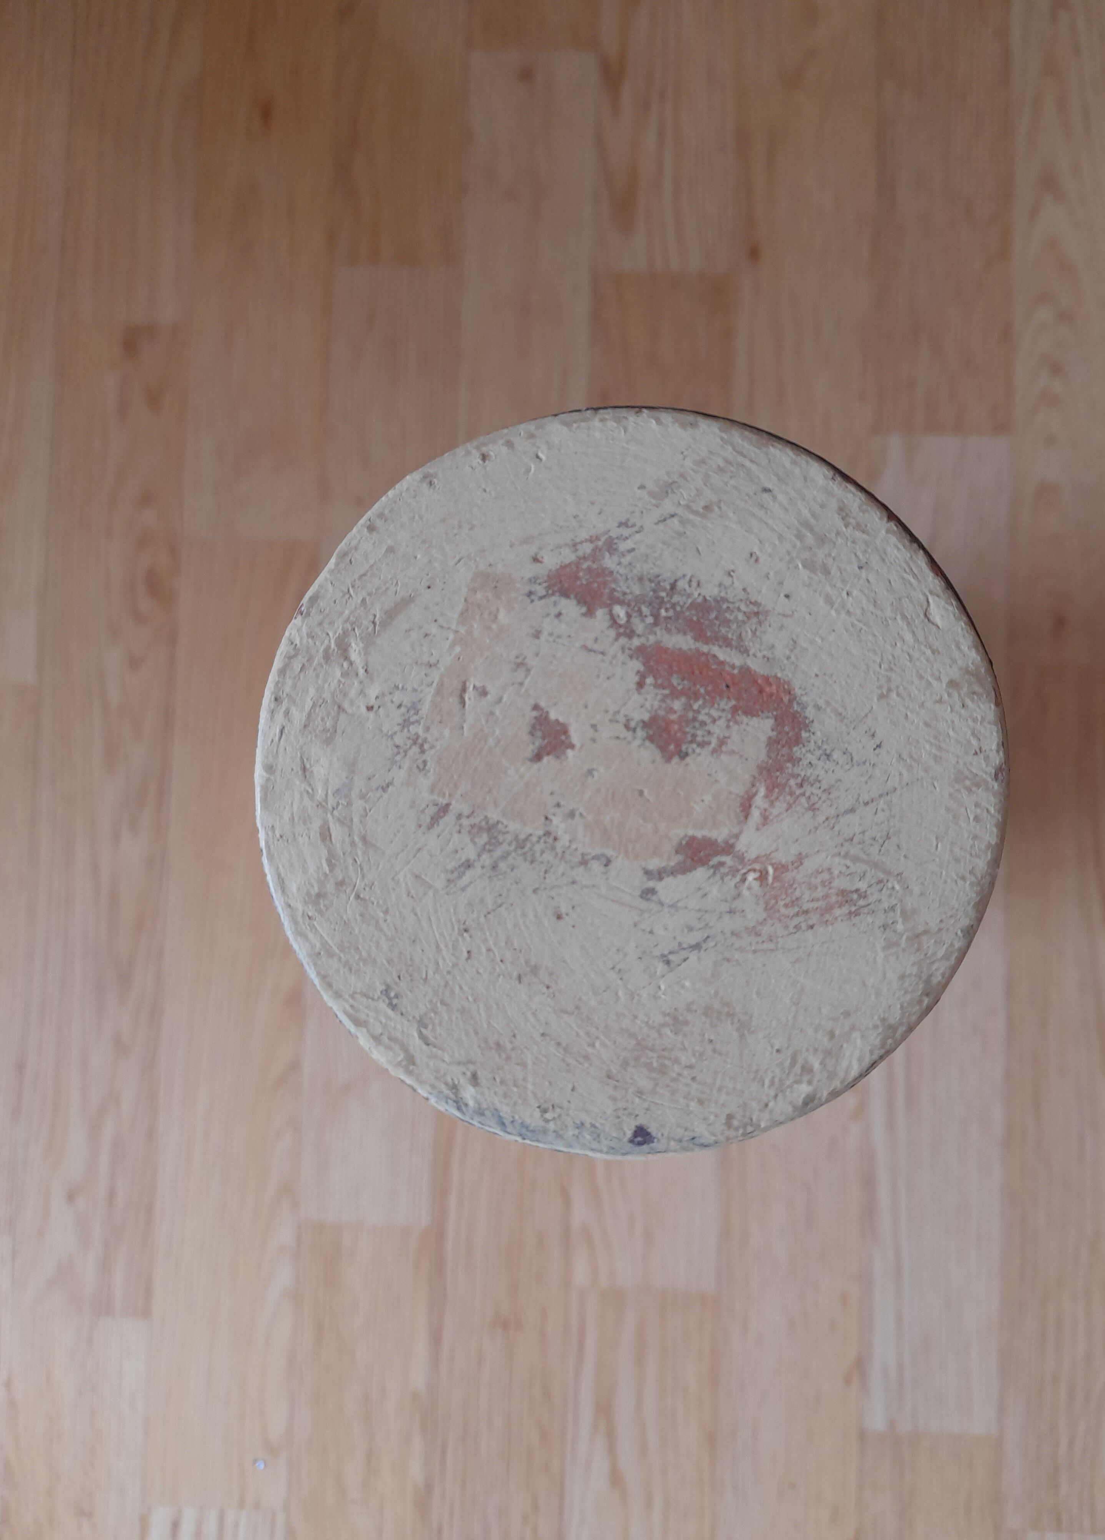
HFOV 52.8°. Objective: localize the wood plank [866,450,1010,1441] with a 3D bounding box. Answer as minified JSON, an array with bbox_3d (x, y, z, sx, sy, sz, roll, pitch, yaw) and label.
[{"bbox_3d":[0.180,0.073,0.528,0.064,0.010,0.468,2,88,2],"label":"wood plank"}]

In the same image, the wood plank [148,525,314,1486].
[{"bbox_3d":[-0.153,0.118,0.535,0.070,0.010,0.458,2,88,2],"label":"wood plank"}]

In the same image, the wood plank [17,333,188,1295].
[{"bbox_3d":[-0.218,0.021,0.541,0.065,0.010,0.478,2,88,2],"label":"wood plank"}]

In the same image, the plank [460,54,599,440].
[{"bbox_3d":[-0.016,-0.121,0.540,0.063,0.010,0.462,2,88,2],"label":"plank"}]

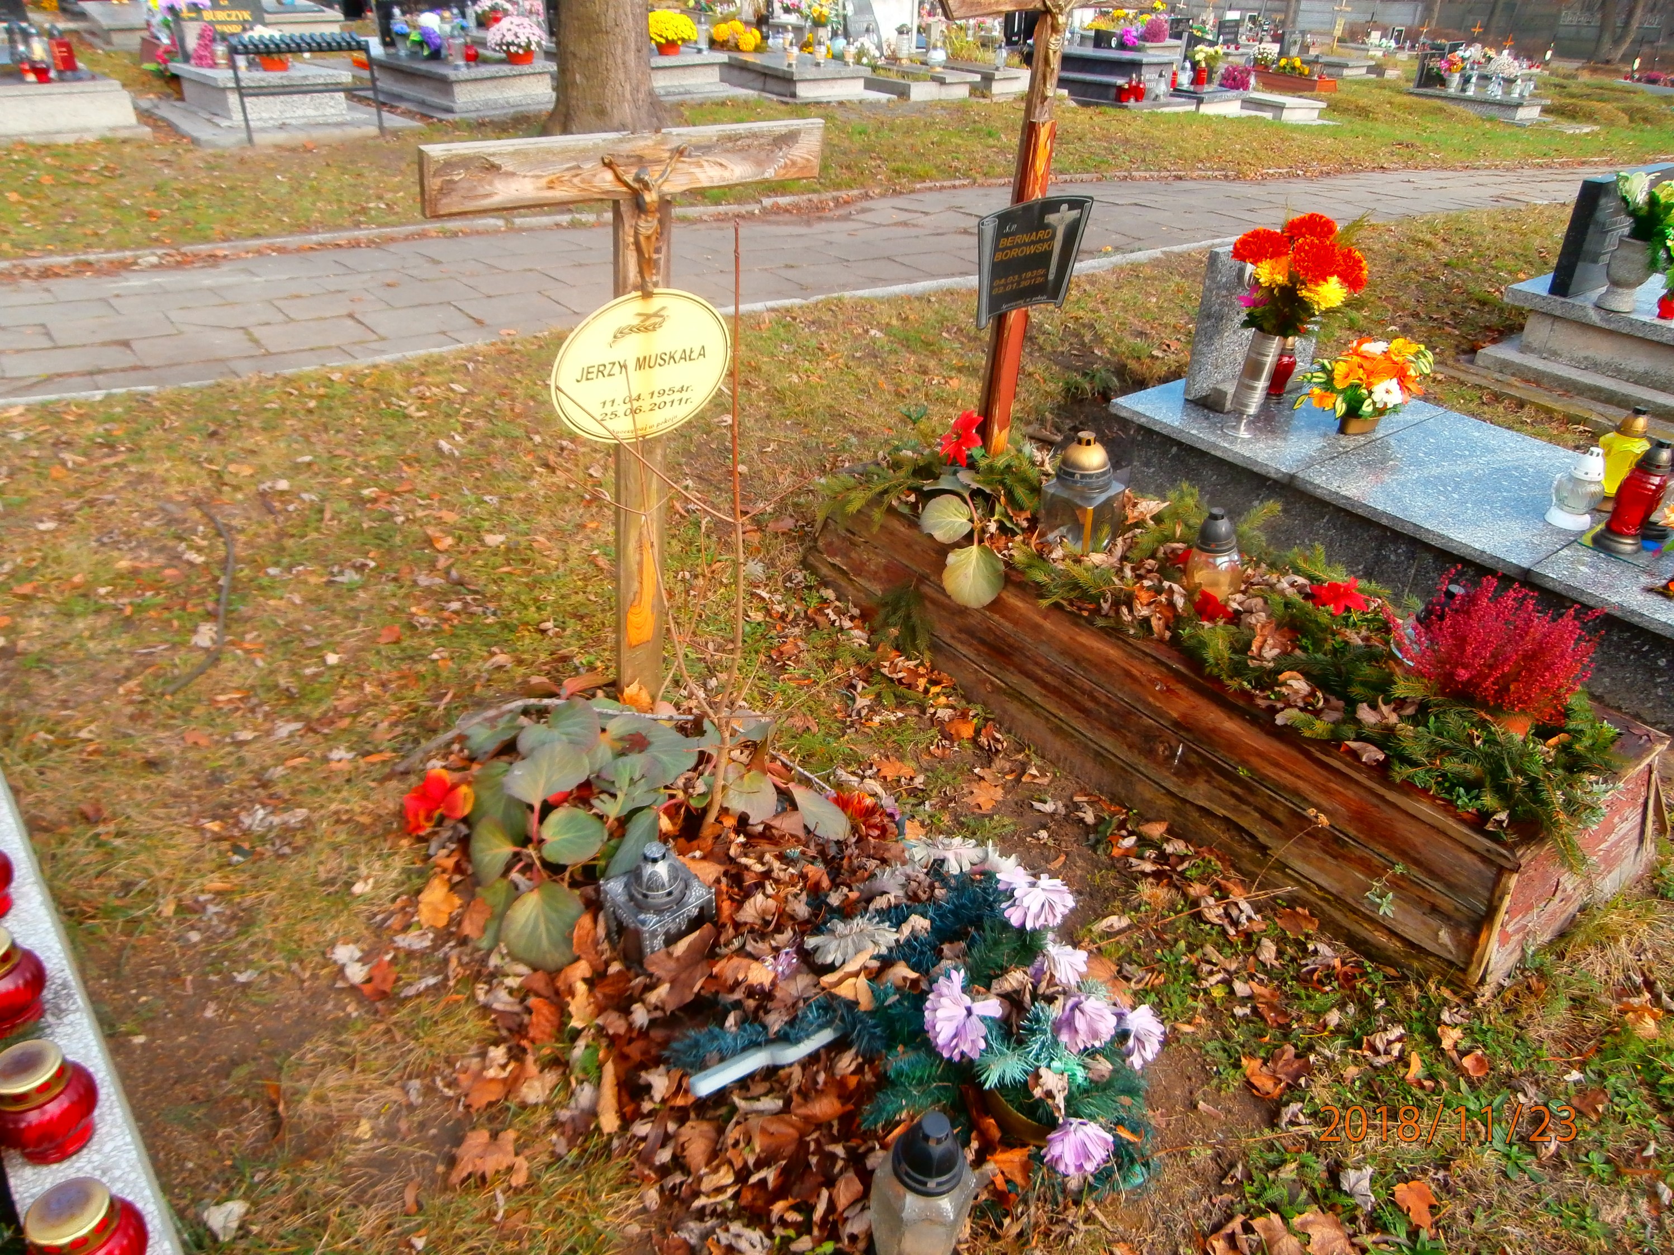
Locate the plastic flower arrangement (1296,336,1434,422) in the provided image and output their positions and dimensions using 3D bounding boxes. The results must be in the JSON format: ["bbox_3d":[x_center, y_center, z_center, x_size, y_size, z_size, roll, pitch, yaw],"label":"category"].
[{"bbox_3d":[1.527,-0.705,3.325,0.390,0.250,0.330,-21,39,-34],"label":"plastic flower arrangement"}]

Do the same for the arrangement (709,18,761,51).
[{"bbox_3d":[-0.948,-5.609,11.000,0.460,0.280,0.380,-25,41,-38],"label":"arrangement"}]

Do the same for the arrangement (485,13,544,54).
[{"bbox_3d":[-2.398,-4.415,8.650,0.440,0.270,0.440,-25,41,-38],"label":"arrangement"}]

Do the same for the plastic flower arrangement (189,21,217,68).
[{"bbox_3d":[-4.162,-3.835,7.640,0.170,0.280,0.150,-25,41,-38],"label":"plastic flower arrangement"}]

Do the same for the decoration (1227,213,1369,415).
[{"bbox_3d":[1.228,-0.809,3.164,0.360,0.600,0.340,-21,39,-34],"label":"decoration"}]

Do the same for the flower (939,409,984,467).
[{"bbox_3d":[0.295,-0.451,2.770,0.120,0.140,0.080,4,31,0],"label":"flower"}]

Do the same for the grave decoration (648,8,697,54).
[{"bbox_3d":[-1.375,-4.876,9.500,0.460,0.320,0.450,3,31,-2],"label":"grave decoration"}]

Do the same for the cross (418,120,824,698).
[{"bbox_3d":[-0.350,-0.318,2.155,0.750,1.120,0.080,-23,42,-37],"label":"cross"}]

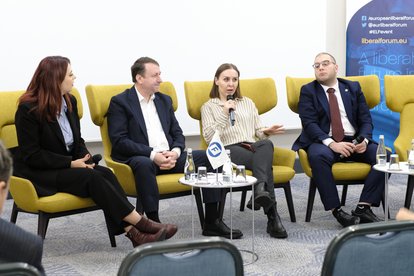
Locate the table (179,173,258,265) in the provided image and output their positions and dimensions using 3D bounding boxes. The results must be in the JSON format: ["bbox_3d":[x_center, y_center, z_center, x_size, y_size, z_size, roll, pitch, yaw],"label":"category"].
[{"bbox_3d":[0.072,0.506,6.027,0.495,0.500,0.495,-1,7,0],"label":"table"}]

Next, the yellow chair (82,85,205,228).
[{"bbox_3d":[-0.447,0.139,6.827,0.740,1.040,0.720,-6,9,-38],"label":"yellow chair"}]

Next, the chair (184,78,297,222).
[{"bbox_3d":[0.240,0.088,7.181,0.740,1.040,0.720,-3,8,-22],"label":"chair"}]

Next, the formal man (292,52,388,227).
[{"bbox_3d":[0.972,-0.009,7.165,0.580,1.220,0.820,-2,7,-12],"label":"formal man"}]

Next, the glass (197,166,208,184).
[{"bbox_3d":[-0.027,0.229,5.900,0.063,0.090,0.063,-1,7,0],"label":"glass"}]

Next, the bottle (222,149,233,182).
[{"bbox_3d":[0.132,0.172,5.910,0.063,0.197,0.063,-1,7,0],"label":"bottle"}]

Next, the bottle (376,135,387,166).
[{"bbox_3d":[1.182,0.085,6.533,0.063,0.197,0.063,-1,7,0],"label":"bottle"}]

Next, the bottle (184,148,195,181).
[{"bbox_3d":[-0.107,0.164,5.996,0.063,0.197,0.063,-1,7,0],"label":"bottle"}]

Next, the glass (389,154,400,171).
[{"bbox_3d":[1.236,0.160,6.359,0.063,0.090,0.063,-1,7,0],"label":"glass"}]

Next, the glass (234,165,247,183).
[{"bbox_3d":[0.211,0.221,5.941,0.063,0.090,0.063,-1,7,0],"label":"glass"}]

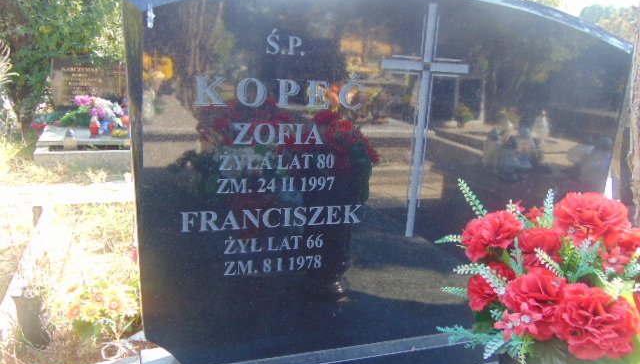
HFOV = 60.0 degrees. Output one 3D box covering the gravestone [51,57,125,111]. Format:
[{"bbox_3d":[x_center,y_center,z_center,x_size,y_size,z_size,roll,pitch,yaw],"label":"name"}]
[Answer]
[{"bbox_3d":[-2.561,-1.101,6.241,0.820,0.600,0.100,-2,17,-22],"label":"gravestone"}]

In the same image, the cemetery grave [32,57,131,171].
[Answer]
[{"bbox_3d":[-2.266,-0.777,5.534,0.930,0.800,1.950,-2,17,-22],"label":"cemetery grave"}]

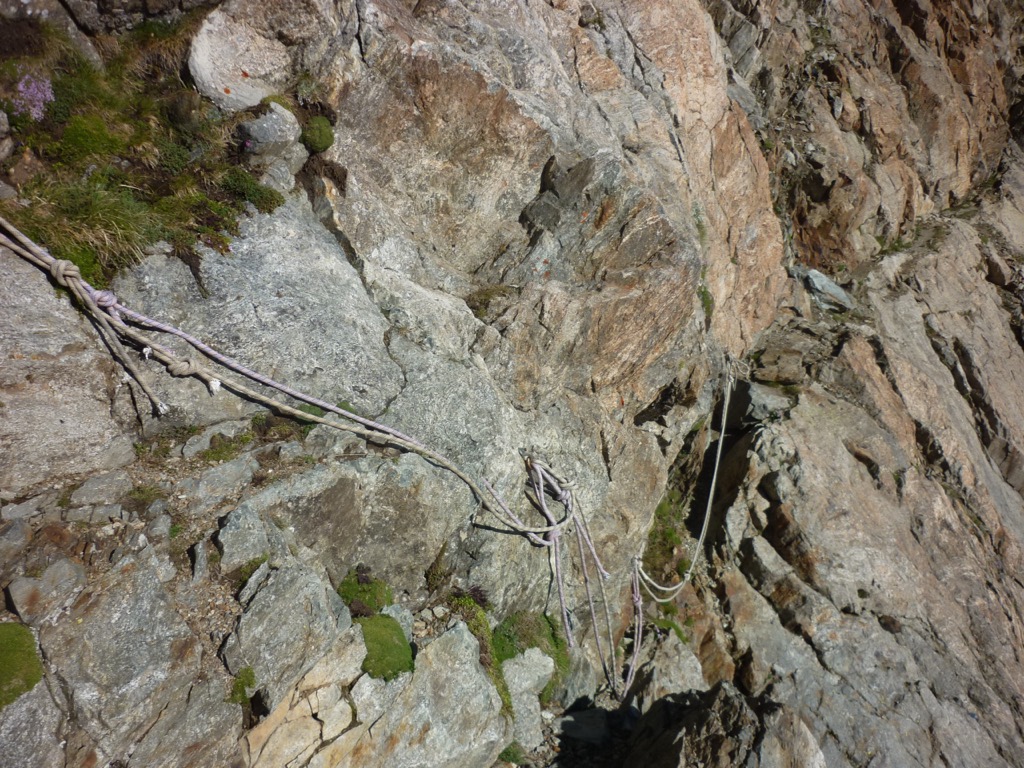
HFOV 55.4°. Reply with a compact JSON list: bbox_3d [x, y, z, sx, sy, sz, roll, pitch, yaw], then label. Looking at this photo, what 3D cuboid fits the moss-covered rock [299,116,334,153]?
[{"bbox_3d":[-0.471,-0.598,2.350,0.078,0.084,0.075,-1,29,6],"label":"moss-covered rock"}]

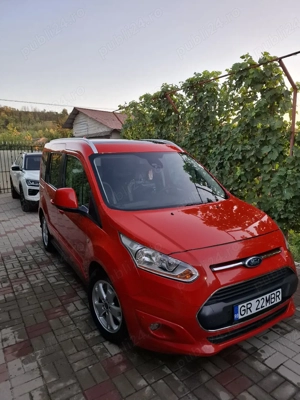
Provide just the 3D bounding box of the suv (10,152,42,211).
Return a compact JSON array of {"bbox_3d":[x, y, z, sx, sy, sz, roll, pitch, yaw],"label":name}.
[{"bbox_3d":[-3.916,-0.822,9.797,1.930,1.810,4.850,-4,9,-31],"label":"suv"}]

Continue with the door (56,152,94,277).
[{"bbox_3d":[-0.783,0.092,2.803,0.200,1.220,1.060,-4,9,-31],"label":"door"}]

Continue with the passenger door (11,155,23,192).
[{"bbox_3d":[-4.395,-0.847,8.796,0.200,1.220,1.120,-4,9,-31],"label":"passenger door"}]

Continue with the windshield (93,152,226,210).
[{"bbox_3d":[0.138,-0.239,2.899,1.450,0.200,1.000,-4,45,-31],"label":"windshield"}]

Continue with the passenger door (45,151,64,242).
[{"bbox_3d":[-1.319,-0.060,3.704,0.190,1.240,1.080,-4,9,-31],"label":"passenger door"}]

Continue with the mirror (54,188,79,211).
[{"bbox_3d":[-0.784,-0.007,2.469,0.220,0.210,0.160,-4,9,-31],"label":"mirror"}]

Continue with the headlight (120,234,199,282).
[{"bbox_3d":[0.042,0.411,1.888,0.380,0.290,0.520,-4,9,-31],"label":"headlight"}]

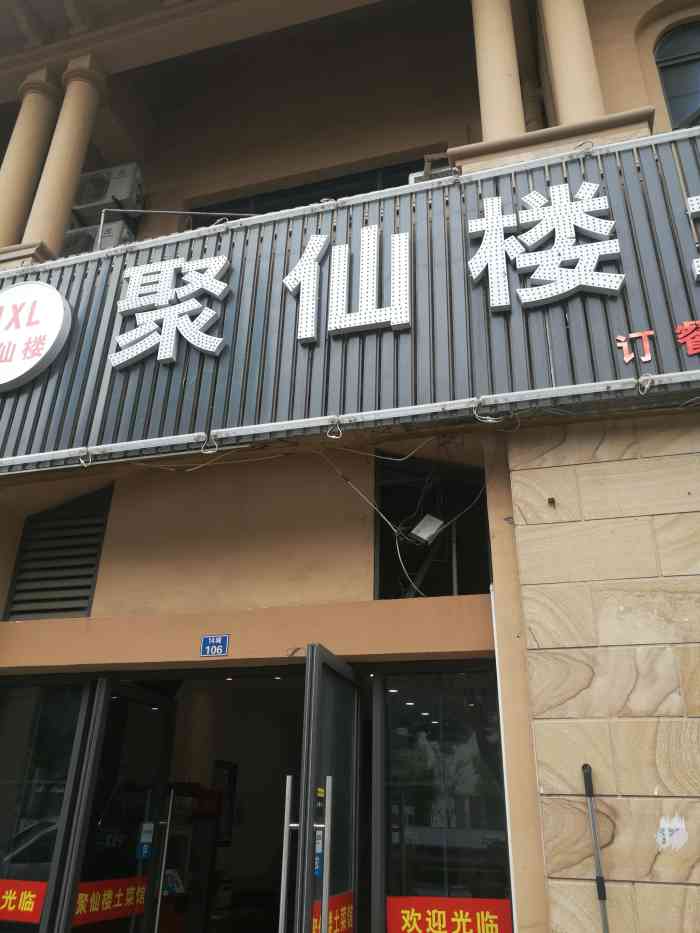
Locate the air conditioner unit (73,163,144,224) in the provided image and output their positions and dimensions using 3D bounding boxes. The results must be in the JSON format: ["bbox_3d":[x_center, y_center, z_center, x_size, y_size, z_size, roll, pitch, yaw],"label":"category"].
[{"bbox_3d":[-2.873,-3.226,8.699,0.800,0.545,0.295,-6,-27,15],"label":"air conditioner unit"}]

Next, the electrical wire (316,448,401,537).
[{"bbox_3d":[0.038,0.132,3.923,0.475,0.562,0.060,-6,-27,15],"label":"electrical wire"}]

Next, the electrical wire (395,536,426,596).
[{"bbox_3d":[0.309,0.500,3.698,0.148,0.337,0.060,-6,-27,15],"label":"electrical wire"}]

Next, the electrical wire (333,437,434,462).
[{"bbox_3d":[0.177,-0.072,3.967,0.576,0.130,0.060,-6,-27,15],"label":"electrical wire"}]

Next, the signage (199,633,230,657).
[{"bbox_3d":[-0.699,0.926,3.764,0.160,0.111,0.012,-6,-27,15],"label":"signage"}]

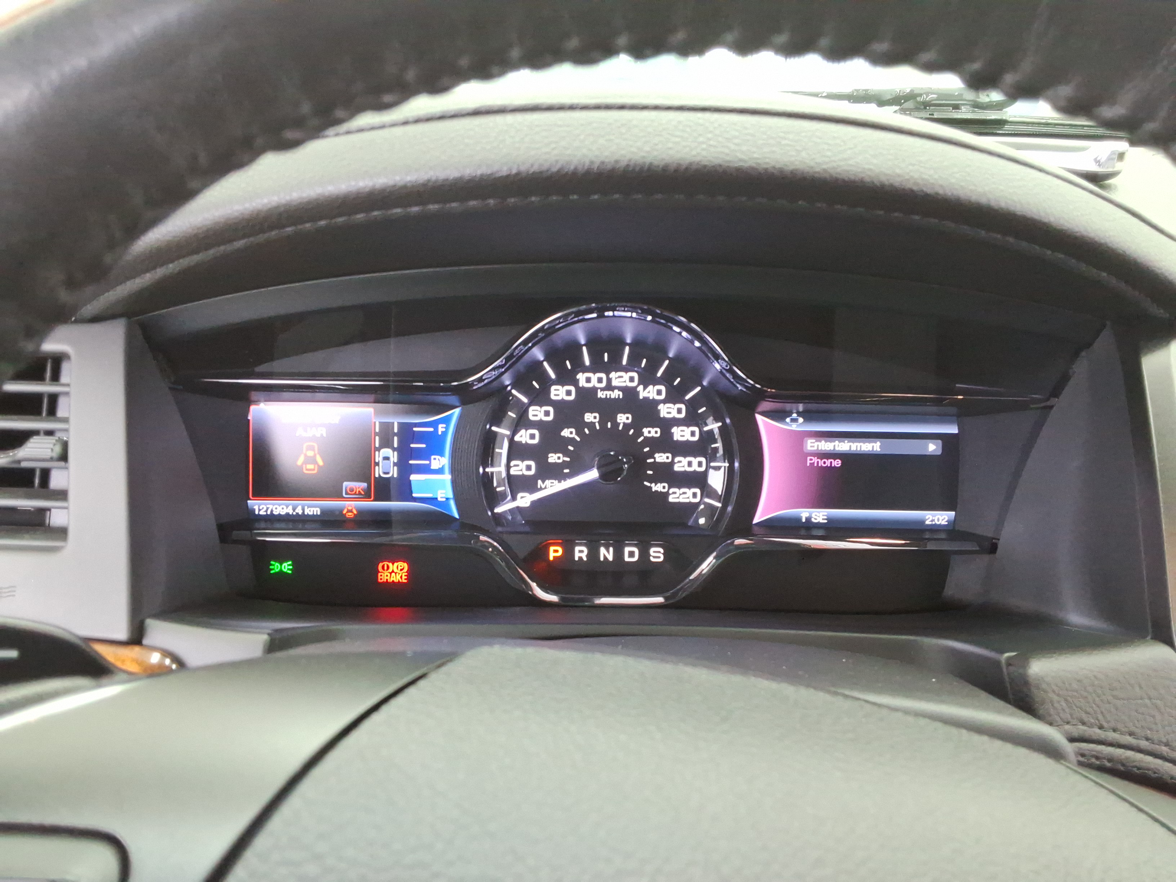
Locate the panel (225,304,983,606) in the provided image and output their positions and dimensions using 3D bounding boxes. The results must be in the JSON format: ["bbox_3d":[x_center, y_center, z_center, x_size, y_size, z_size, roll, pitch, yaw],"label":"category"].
[{"bbox_3d":[0.007,0.006,0.410,0.320,0.128,0.050,1,3,0],"label":"panel"}]

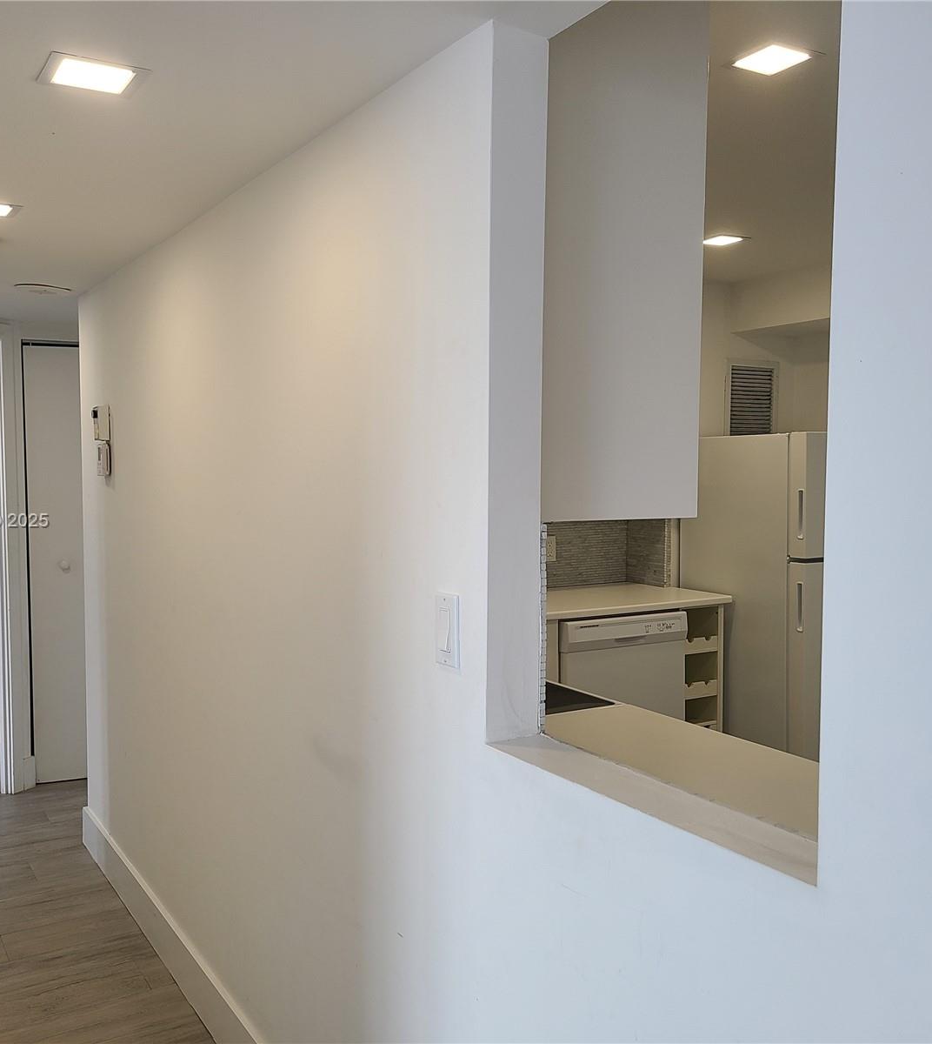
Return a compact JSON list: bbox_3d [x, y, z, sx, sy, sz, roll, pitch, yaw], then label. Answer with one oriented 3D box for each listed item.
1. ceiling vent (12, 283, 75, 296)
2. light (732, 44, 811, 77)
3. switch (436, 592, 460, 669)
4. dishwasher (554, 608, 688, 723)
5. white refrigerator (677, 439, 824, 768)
[{"bbox_3d":[-1.541,-0.843,3.816,0.200,0.020,0.200,-2,4,-31],"label":"ceiling vent"},{"bbox_3d":[0.644,-0.969,2.203,0.145,0.020,0.145,-2,4,-31],"label":"light"},{"bbox_3d":[-0.033,0.169,1.639,0.012,0.114,0.071,-2,4,-31],"label":"switch"},{"bbox_3d":[0.486,0.785,4.393,0.605,0.865,0.610,-2,4,-31],"label":"dishwasher"},{"bbox_3d":[1.486,0.424,4.766,0.730,1.630,0.750,-2,4,-31],"label":"white refrigerator"}]

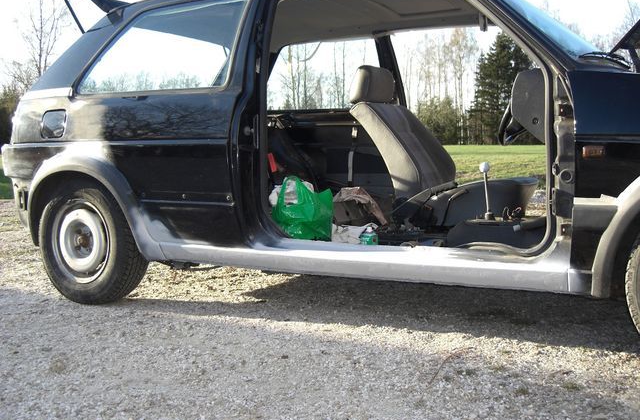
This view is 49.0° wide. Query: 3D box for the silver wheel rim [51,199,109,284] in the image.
[{"bbox_3d":[-1.018,0.137,3.128,0.370,0.370,0.140,2,6,27],"label":"silver wheel rim"}]

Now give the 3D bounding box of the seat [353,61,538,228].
[{"bbox_3d":[0.595,-0.321,3.480,0.880,0.820,0.500,2,6,27],"label":"seat"}]

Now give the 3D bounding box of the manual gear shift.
[{"bbox_3d":[0.721,-0.084,3.041,0.065,0.258,0.055,2,6,27],"label":"manual gear shift"}]

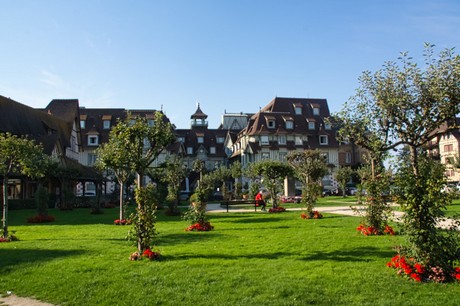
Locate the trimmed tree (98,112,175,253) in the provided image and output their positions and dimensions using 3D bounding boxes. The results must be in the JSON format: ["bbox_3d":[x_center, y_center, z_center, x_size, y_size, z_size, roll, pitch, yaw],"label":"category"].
[{"bbox_3d":[-2.095,0.780,7.912,1.700,3.200,1.500,1,-5,-15],"label":"trimmed tree"}]

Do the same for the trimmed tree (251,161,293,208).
[{"bbox_3d":[2.584,2.072,21.099,2.500,3.050,2.200,-1,-5,7],"label":"trimmed tree"}]

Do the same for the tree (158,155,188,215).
[{"bbox_3d":[-3.158,1.742,19.422,1.700,3.400,1.550,1,-5,-9],"label":"tree"}]

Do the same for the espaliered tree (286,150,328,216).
[{"bbox_3d":[3.839,1.574,17.228,2.100,3.330,1.800,-1,-5,12],"label":"espaliered tree"}]

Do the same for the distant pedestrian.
[{"bbox_3d":[1.876,2.982,21.115,0.750,1.240,0.500,2,-6,-18],"label":"distant pedestrian"}]

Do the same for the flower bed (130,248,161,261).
[{"bbox_3d":[-1.897,2.250,7.676,0.750,0.230,0.720,1,-5,-14],"label":"flower bed"}]

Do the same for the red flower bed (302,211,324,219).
[{"bbox_3d":[4.015,3.065,16.890,1.080,0.300,1.080,-1,-5,13],"label":"red flower bed"}]

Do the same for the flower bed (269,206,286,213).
[{"bbox_3d":[2.873,3.433,20.772,1.080,0.280,1.080,-1,-5,8],"label":"flower bed"}]

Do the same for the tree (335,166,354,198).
[{"bbox_3d":[13.346,3.521,40.347,2.300,3.700,2.100,-2,-6,18],"label":"tree"}]

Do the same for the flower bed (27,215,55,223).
[{"bbox_3d":[-8.511,2.946,15.495,1.220,0.280,1.200,3,-6,-28],"label":"flower bed"}]

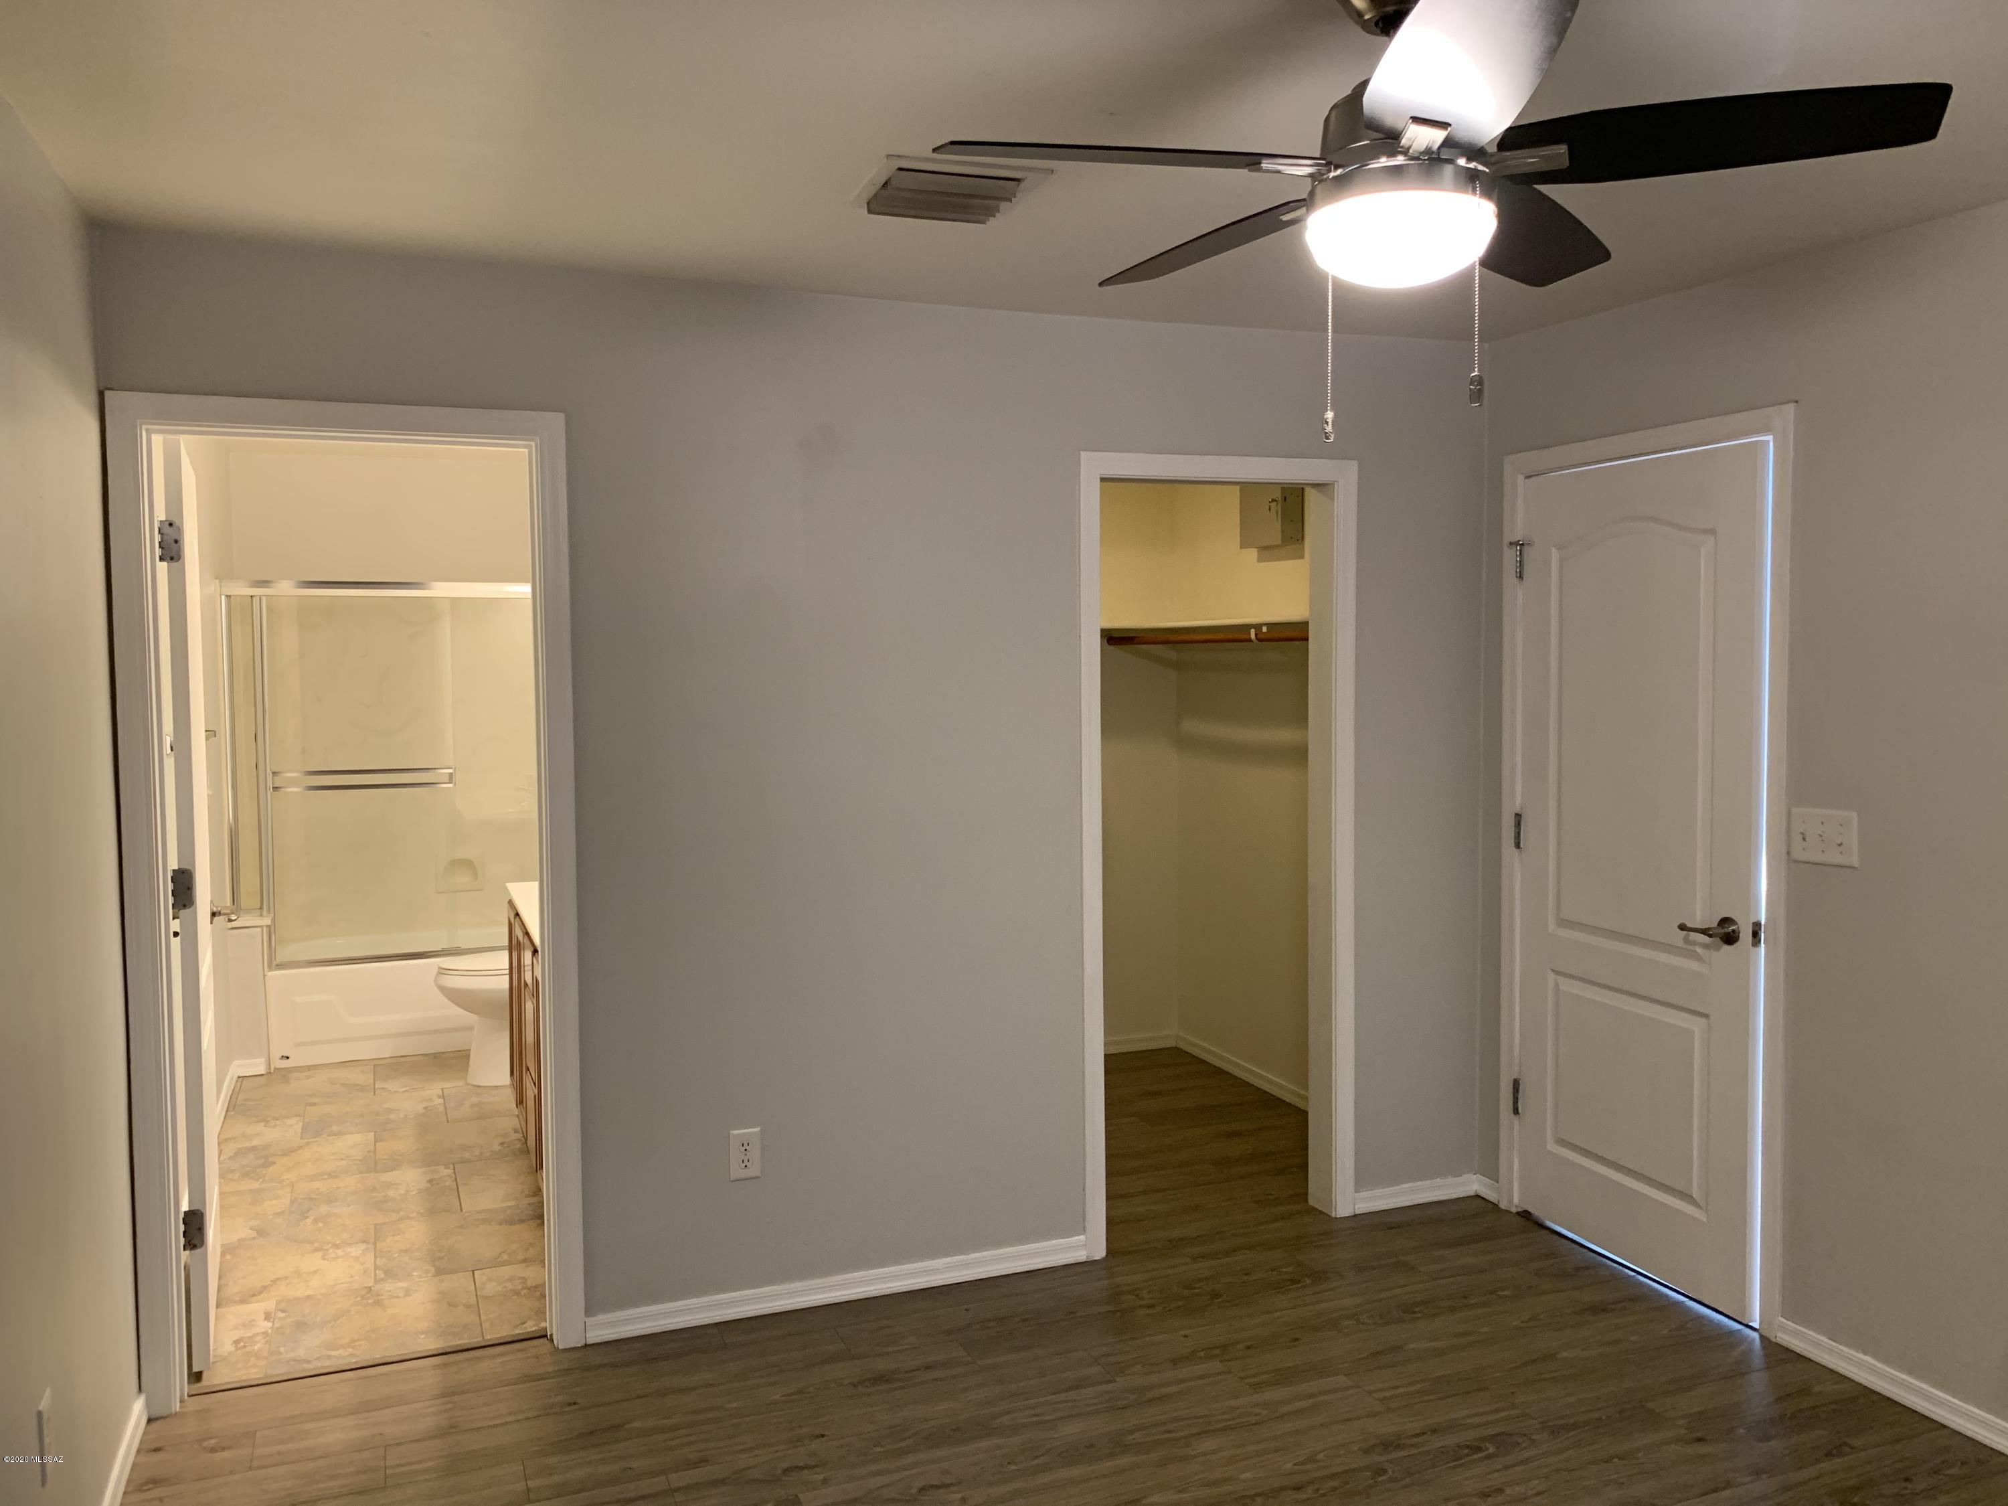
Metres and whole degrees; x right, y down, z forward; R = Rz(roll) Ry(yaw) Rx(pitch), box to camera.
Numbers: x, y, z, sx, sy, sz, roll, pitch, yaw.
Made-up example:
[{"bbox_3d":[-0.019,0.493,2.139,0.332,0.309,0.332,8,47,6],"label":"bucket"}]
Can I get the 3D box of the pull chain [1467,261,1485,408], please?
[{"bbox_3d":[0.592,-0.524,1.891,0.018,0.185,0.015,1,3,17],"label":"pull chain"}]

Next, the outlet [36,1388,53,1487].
[{"bbox_3d":[-1.479,1.057,2.325,0.008,0.123,0.077,-2,3,-22],"label":"outlet"}]

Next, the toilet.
[{"bbox_3d":[-1.824,0.855,5.855,0.710,0.750,0.450,-2,3,-21],"label":"toilet"}]

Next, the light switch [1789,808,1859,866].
[{"bbox_3d":[1.763,0.183,3.252,0.012,0.117,0.163,-2,3,-21],"label":"light switch"}]

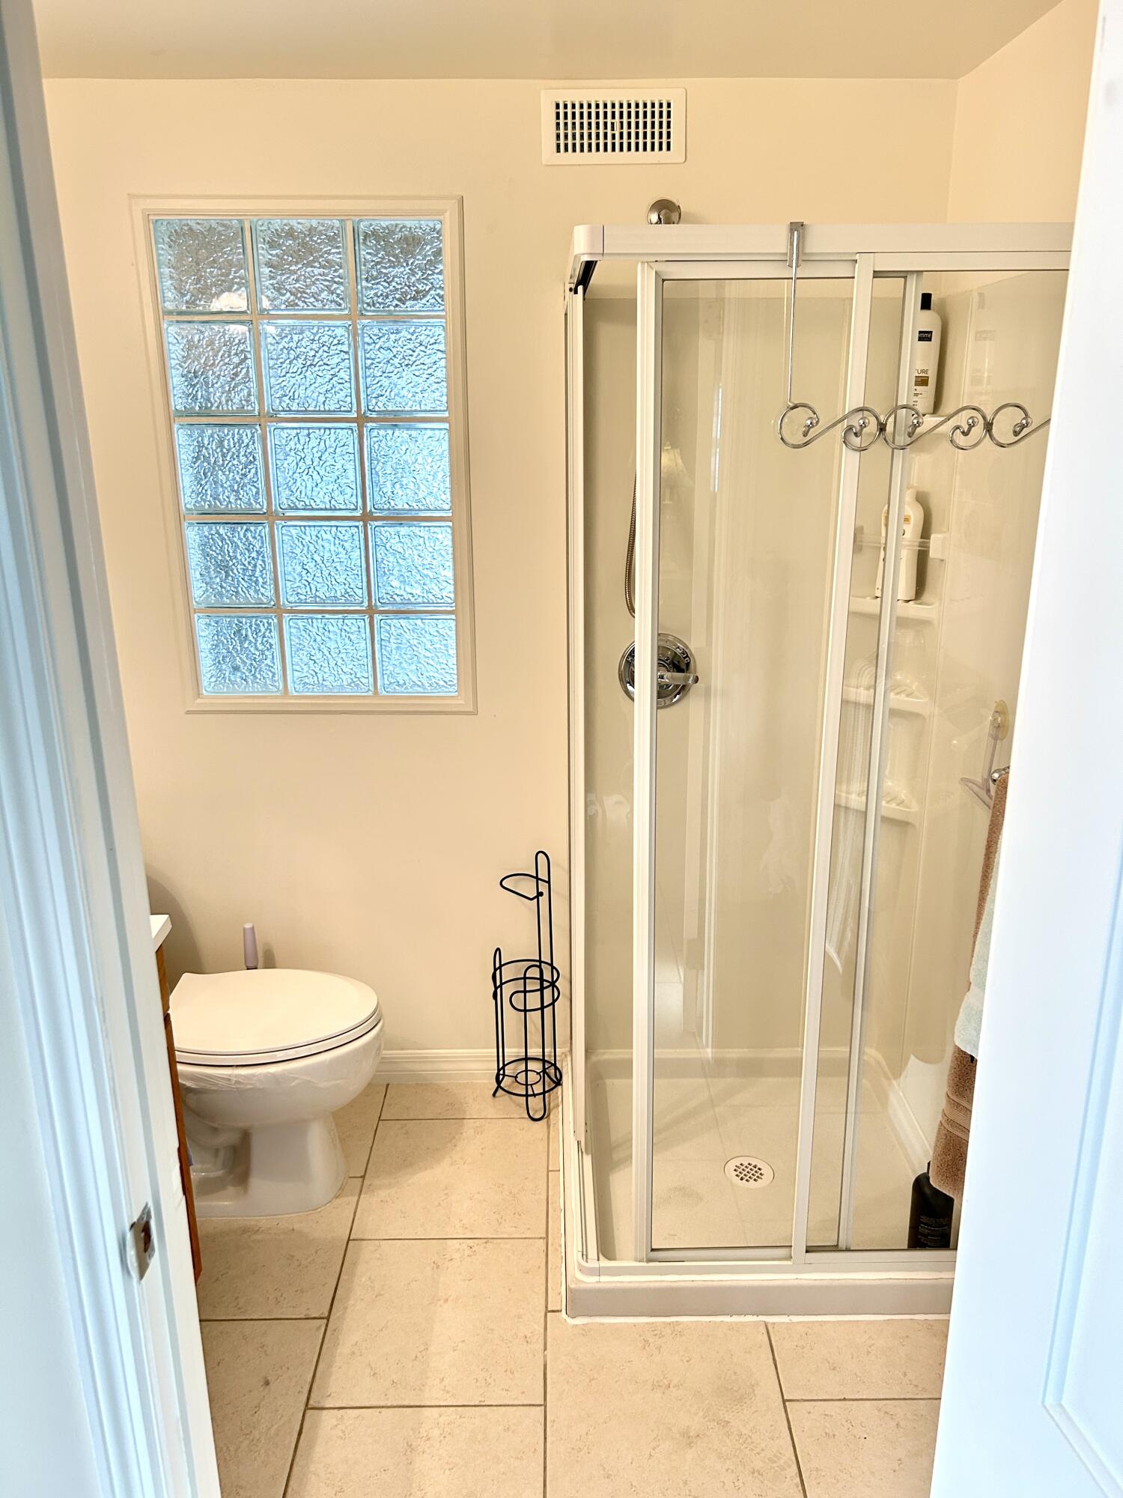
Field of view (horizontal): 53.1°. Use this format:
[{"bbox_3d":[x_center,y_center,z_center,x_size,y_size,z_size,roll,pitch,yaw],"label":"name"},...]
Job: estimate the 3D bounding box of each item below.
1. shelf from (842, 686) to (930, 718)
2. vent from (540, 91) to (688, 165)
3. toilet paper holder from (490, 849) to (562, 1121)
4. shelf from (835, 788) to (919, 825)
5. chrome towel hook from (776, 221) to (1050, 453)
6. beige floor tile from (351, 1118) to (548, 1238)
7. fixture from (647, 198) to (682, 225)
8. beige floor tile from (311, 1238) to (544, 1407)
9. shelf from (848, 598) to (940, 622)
[{"bbox_3d":[0.742,-0.117,2.504,0.230,0.030,0.110,15,22,43],"label":"shelf"},{"bbox_3d":[0.103,-1.234,2.231,0.290,0.136,0.018,-1,16,0],"label":"vent"},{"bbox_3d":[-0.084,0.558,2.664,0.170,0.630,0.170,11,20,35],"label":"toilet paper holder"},{"bbox_3d":[0.744,0.124,2.574,0.230,0.030,0.110,15,22,43],"label":"shelf"},{"bbox_3d":[0.544,-0.590,1.614,0.465,0.310,0.085,-1,16,0],"label":"chrome towel hook"},{"bbox_3d":[-0.231,0.945,2.489,0.402,0.010,0.404,-1,16,0],"label":"beige floor tile"},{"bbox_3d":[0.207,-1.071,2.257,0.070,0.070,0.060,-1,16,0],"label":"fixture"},{"bbox_3d":[-0.229,1.059,2.098,0.402,0.010,0.404,-1,16,0],"label":"beige floor tile"},{"bbox_3d":[0.740,-0.311,2.447,0.230,0.030,0.110,15,22,43],"label":"shelf"}]

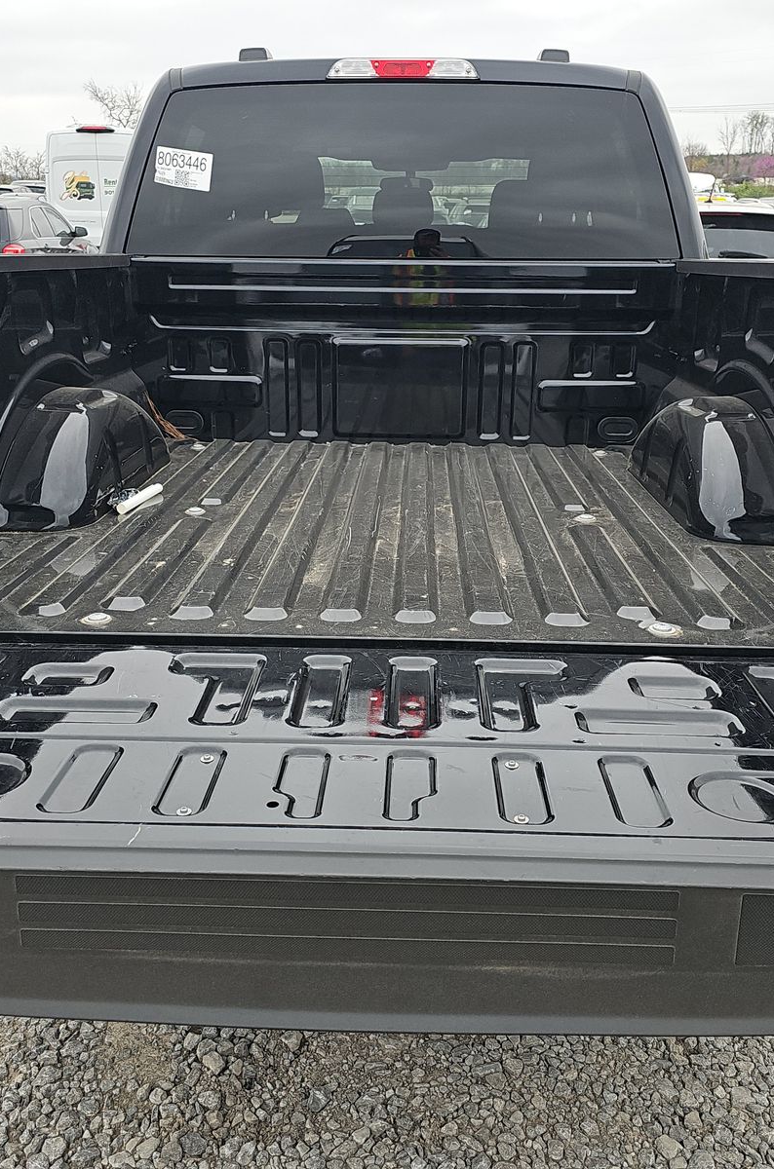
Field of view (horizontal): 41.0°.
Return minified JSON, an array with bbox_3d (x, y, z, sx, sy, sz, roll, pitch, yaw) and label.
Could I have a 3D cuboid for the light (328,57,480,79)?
[{"bbox_3d":[0.050,-1.518,3.064,0.455,0.062,0.045,1,6,2],"label":"light"}]

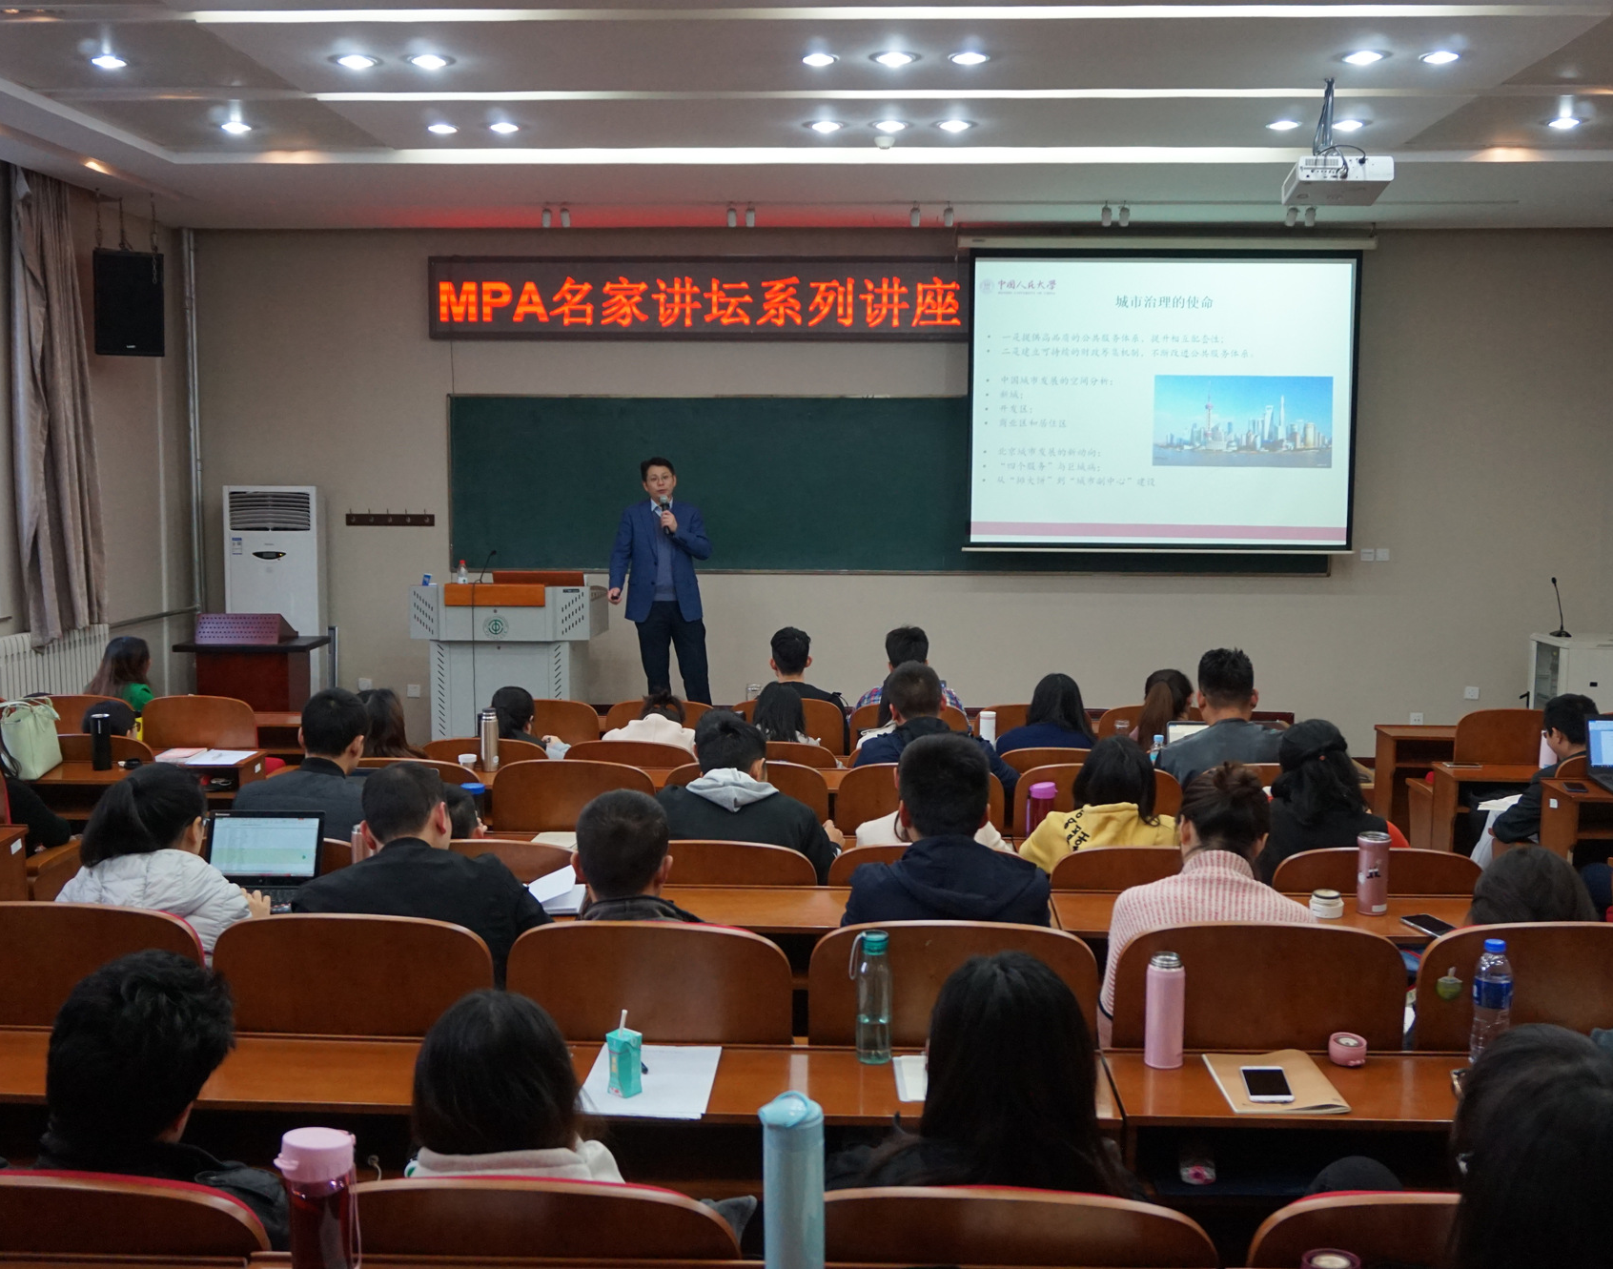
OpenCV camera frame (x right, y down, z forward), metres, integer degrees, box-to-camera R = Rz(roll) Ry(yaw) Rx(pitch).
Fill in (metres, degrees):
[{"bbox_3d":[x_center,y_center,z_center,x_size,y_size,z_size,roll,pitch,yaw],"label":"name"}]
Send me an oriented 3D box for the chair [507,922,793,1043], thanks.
[{"bbox_3d":[-0.284,0.999,3.388,0.540,0.976,0.560,1,6,2],"label":"chair"}]

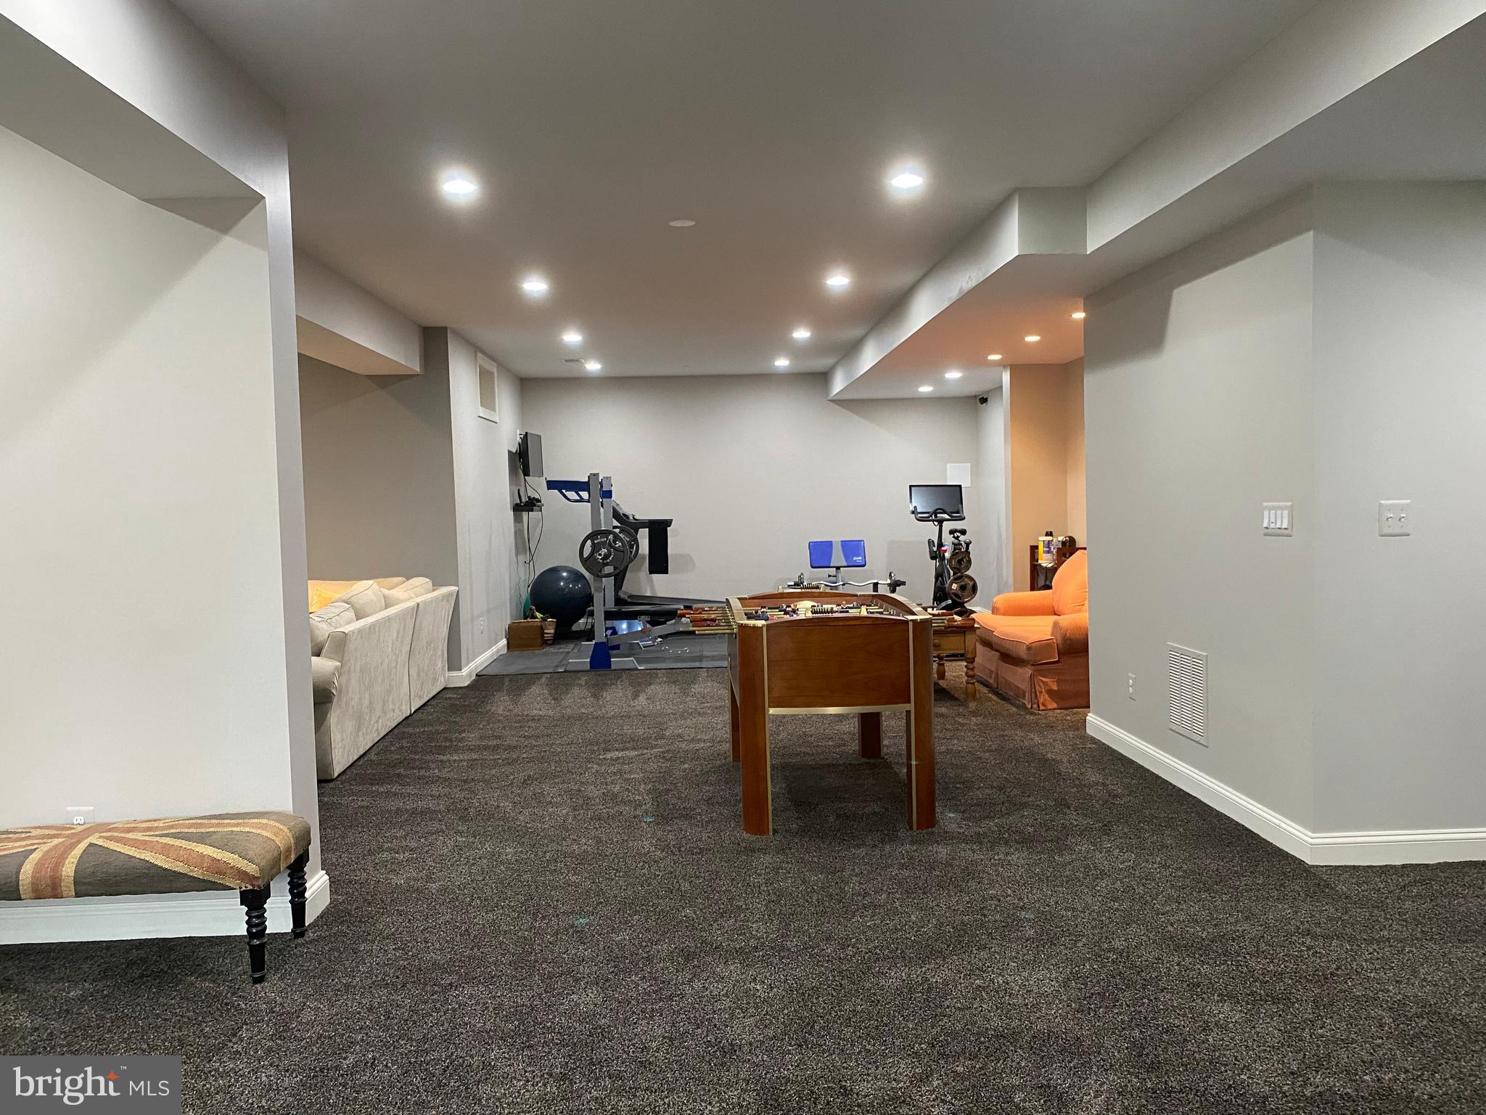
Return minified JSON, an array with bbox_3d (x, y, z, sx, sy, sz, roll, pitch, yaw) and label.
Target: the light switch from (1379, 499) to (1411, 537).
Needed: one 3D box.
[{"bbox_3d":[2.339,-0.138,3.997,0.115,0.119,0.014,-2,3,-3],"label":"light switch"}]

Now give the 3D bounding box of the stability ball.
[{"bbox_3d":[-1.848,0.404,11.365,0.635,0.635,0.635,-2,3,-3],"label":"stability ball"}]

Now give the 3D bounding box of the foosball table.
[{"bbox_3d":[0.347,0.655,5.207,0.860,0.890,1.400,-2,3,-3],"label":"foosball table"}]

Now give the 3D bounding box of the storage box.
[{"bbox_3d":[-2.012,0.723,10.468,0.320,0.260,0.280,-2,3,-3],"label":"storage box"}]

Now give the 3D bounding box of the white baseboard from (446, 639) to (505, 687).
[{"bbox_3d":[-2.209,0.869,9.436,0.140,0.120,2.000,-2,3,-2],"label":"white baseboard"}]

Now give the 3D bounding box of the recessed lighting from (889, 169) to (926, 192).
[{"bbox_3d":[0.682,-1.568,4.637,0.155,0.040,0.155,-2,3,-3],"label":"recessed lighting"}]

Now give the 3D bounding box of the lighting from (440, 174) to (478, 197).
[{"bbox_3d":[-1.159,-1.517,4.565,0.155,0.040,0.155,-2,3,-3],"label":"lighting"}]

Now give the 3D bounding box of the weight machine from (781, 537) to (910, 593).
[{"bbox_3d":[1.036,0.295,11.308,1.200,0.897,0.950,-2,3,-3],"label":"weight machine"}]

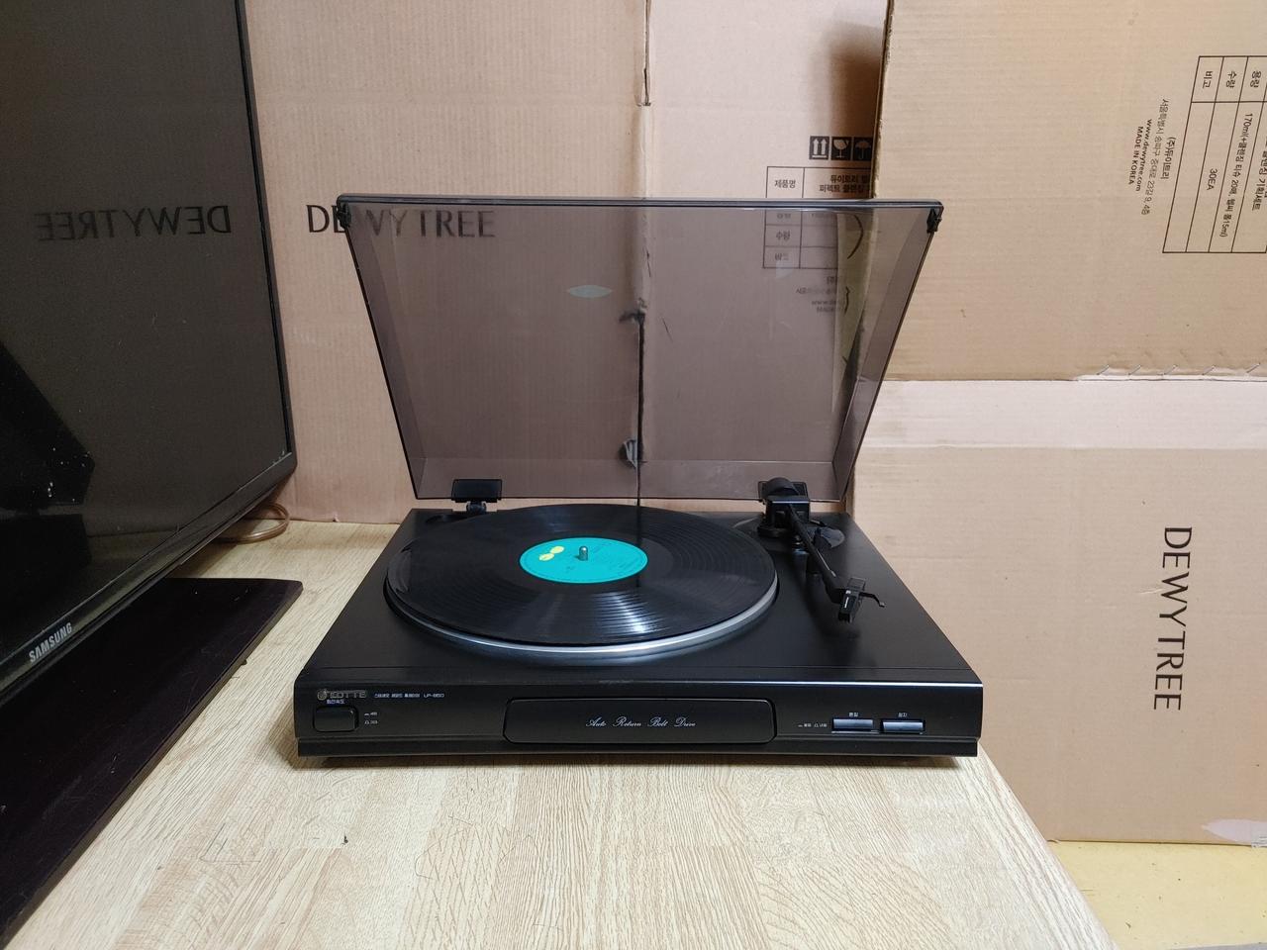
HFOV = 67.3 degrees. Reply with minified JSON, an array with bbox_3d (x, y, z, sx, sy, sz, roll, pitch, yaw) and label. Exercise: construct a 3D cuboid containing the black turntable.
[{"bbox_3d":[0.002,-0.035,0.761,0.430,0.354,0.414,0,16,-2],"label":"black turntable"}]

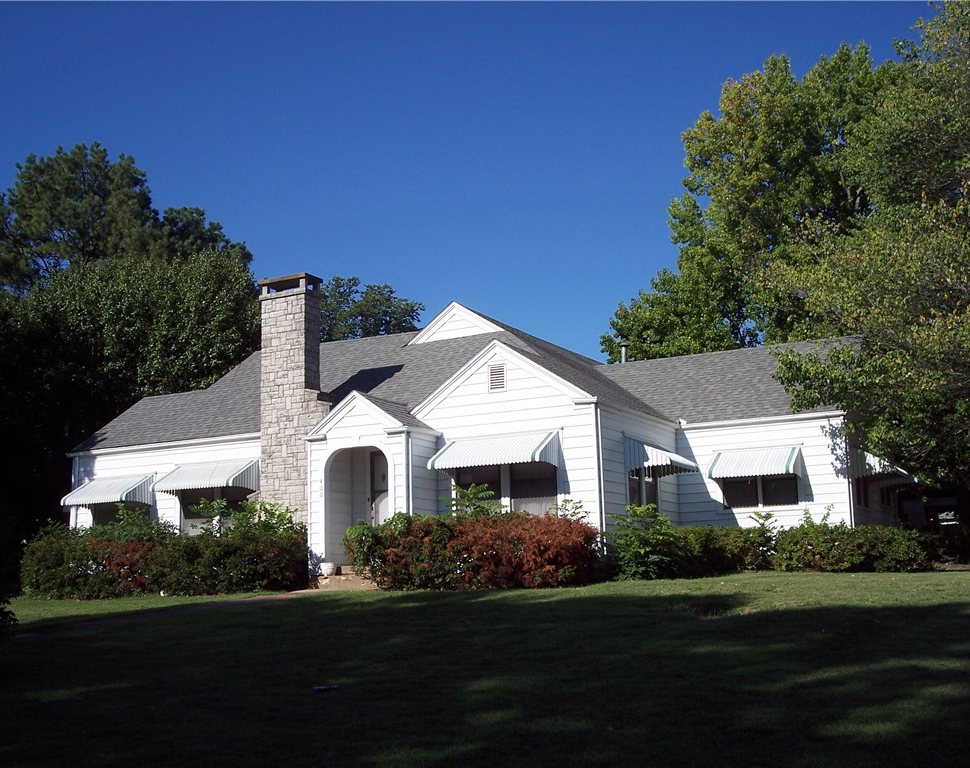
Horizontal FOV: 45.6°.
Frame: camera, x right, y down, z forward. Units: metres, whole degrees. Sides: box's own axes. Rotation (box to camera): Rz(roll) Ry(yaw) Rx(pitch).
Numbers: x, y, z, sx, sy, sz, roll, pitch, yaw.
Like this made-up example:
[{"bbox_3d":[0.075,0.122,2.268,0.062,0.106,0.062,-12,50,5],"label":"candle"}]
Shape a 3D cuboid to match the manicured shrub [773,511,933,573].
[{"bbox_3d":[7.073,3.087,22.407,2.900,1.180,1.400,-7,-11,27],"label":"manicured shrub"}]

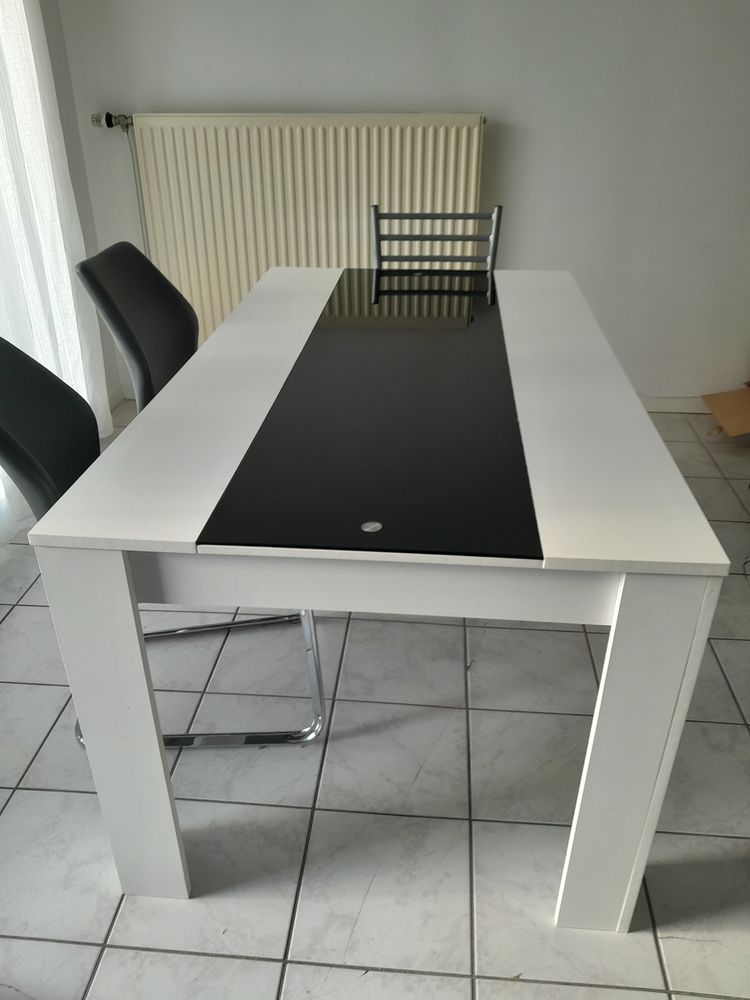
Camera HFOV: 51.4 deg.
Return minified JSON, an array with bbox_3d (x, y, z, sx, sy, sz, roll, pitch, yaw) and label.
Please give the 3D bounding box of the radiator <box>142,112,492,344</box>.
[{"bbox_3d":[-0.243,-1.003,3.038,1.260,0.900,0.090,2,29,4],"label":"radiator"}]

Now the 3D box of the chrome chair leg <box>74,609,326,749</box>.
[{"bbox_3d":[-0.406,0.252,1.776,0.555,0.410,0.475,-3,29,-5],"label":"chrome chair leg"}]

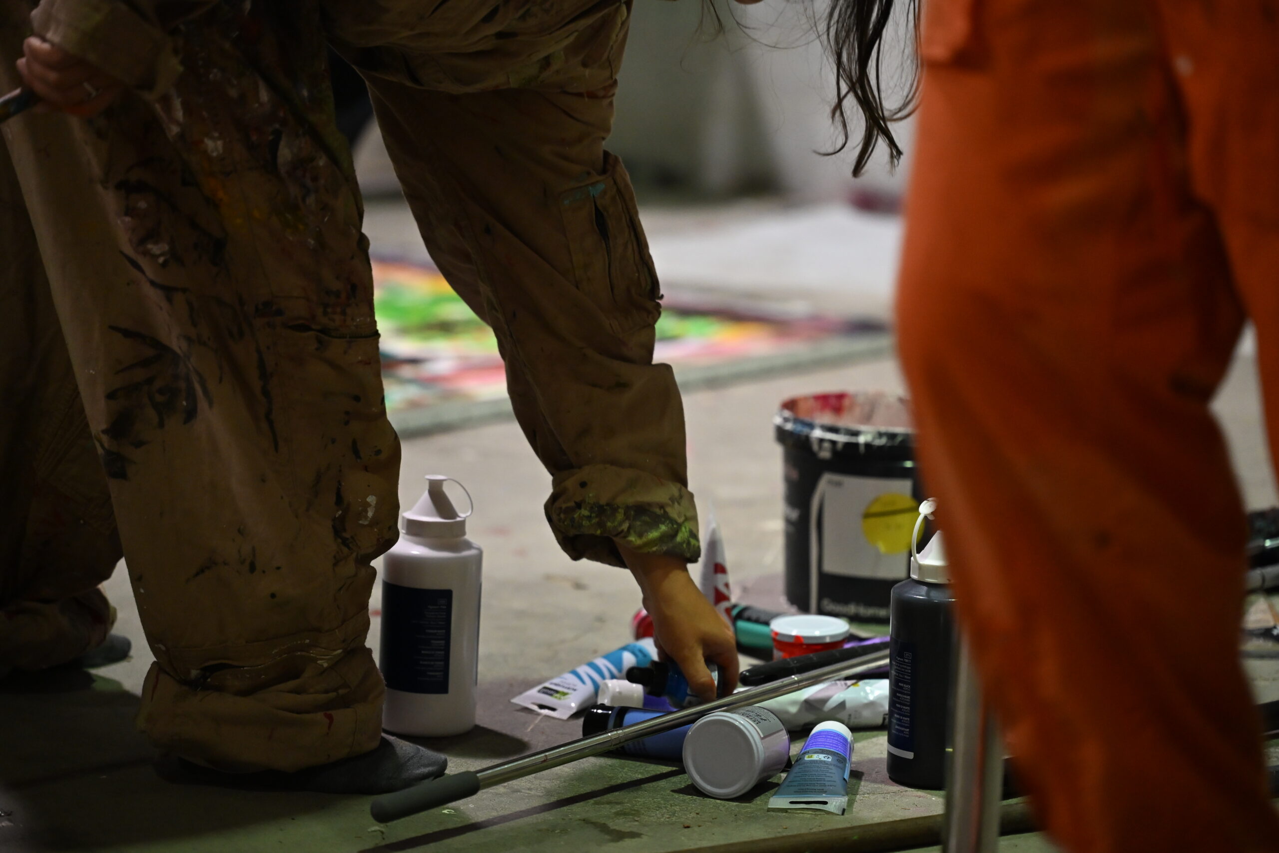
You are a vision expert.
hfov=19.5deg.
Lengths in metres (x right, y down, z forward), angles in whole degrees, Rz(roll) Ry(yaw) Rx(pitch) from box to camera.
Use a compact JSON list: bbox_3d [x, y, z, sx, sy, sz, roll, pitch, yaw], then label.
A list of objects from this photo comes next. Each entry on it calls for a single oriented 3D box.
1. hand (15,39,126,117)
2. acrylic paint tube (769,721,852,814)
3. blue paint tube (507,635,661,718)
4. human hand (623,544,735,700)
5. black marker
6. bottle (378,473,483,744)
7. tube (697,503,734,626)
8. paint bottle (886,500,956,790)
[{"bbox_3d":[-0.455,-0.283,3.000,0.085,0.090,0.100,-1,10,-16],"label":"hand"},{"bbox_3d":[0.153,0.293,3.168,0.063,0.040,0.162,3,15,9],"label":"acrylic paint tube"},{"bbox_3d":[-0.036,0.234,3.459,0.071,0.042,0.172,10,19,39],"label":"blue paint tube"},{"bbox_3d":[0.038,0.180,3.385,0.100,0.140,0.100,6,11,25],"label":"human hand"},{"bbox_3d":[0.170,0.224,3.558,0.175,0.017,0.017,-8,14,-30],"label":"black marker"},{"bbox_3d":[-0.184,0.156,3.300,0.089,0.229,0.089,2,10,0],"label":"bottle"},{"bbox_3d":[0.072,0.155,3.535,0.042,0.167,0.065,-2,16,6],"label":"tube"},{"bbox_3d":[0.261,0.183,3.185,0.088,0.242,0.088,2,10,0],"label":"paint bottle"}]

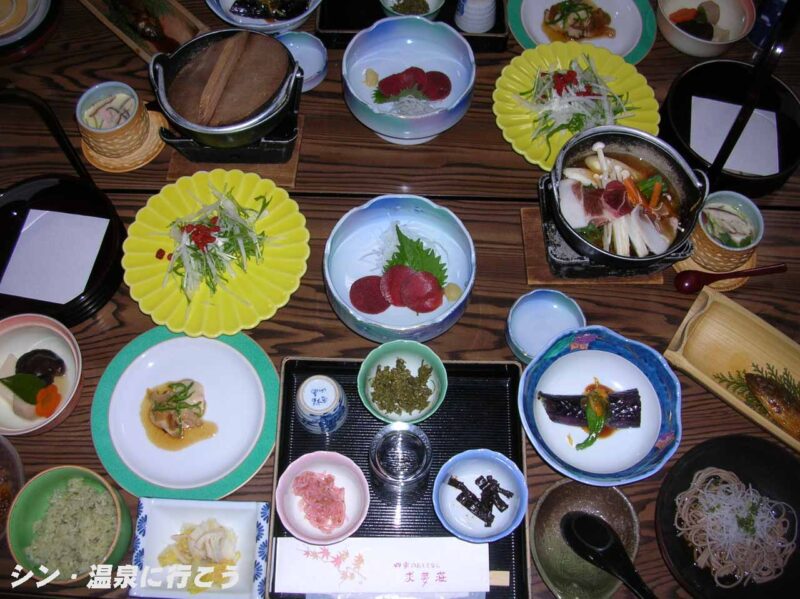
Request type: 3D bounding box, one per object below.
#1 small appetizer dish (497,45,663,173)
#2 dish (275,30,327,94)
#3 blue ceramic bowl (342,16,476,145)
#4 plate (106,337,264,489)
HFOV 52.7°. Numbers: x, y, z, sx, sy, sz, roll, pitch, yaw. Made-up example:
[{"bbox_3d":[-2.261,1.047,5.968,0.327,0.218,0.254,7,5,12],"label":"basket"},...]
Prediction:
[{"bbox_3d":[0.227,-0.239,1.054,0.216,0.041,0.216,1,64,-1],"label":"small appetizer dish"},{"bbox_3d":[-0.140,-0.316,1.086,0.088,0.030,0.088,1,64,-1],"label":"dish"},{"bbox_3d":[0.011,-0.278,1.049,0.168,0.075,0.168,1,64,-1],"label":"blue ceramic bowl"},{"bbox_3d":[-0.229,0.124,0.880,0.171,0.021,0.171,1,64,-1],"label":"plate"}]

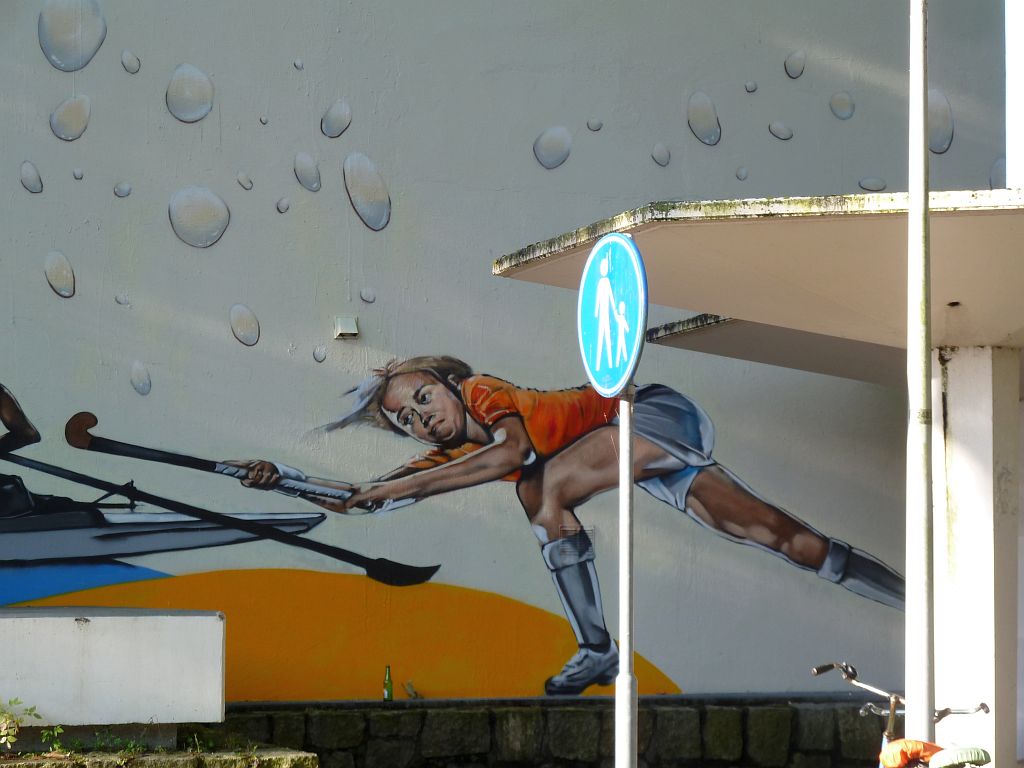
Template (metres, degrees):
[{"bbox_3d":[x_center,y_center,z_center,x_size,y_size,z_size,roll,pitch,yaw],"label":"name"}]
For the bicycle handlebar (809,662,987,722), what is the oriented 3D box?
[{"bbox_3d":[1.669,1.321,12.200,0.670,0.260,0.340,-1,-4,18],"label":"bicycle handlebar"}]

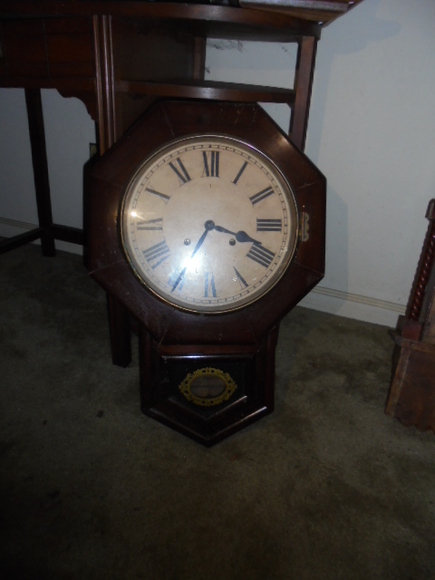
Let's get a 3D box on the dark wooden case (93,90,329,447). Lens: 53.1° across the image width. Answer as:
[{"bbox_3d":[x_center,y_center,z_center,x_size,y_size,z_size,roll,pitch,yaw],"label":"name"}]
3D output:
[{"bbox_3d":[-0.016,-0.018,0.824,0.425,0.632,0.115,0,4,-4],"label":"dark wooden case"}]

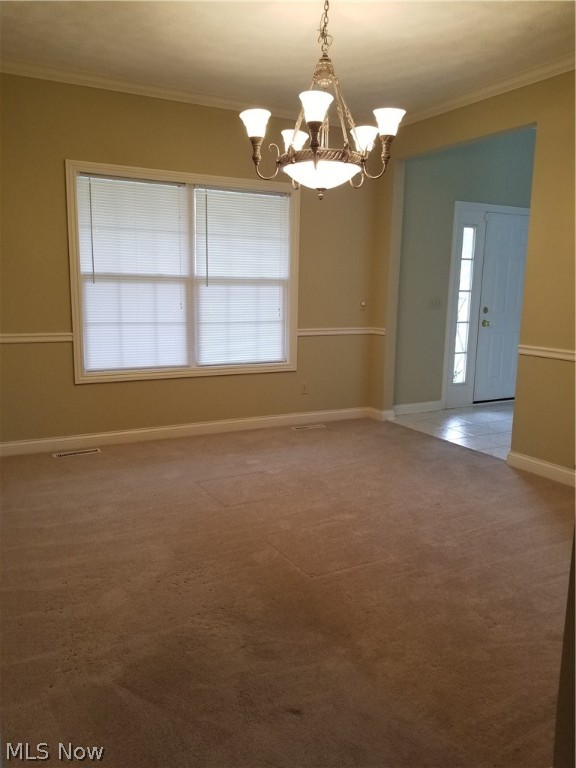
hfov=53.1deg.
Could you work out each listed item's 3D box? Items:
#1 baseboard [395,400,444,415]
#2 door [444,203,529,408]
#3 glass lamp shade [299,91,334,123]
[{"bbox_3d":[1.363,0.244,5.998,0.689,0.105,0.018,-4,10,-27],"label":"baseboard"},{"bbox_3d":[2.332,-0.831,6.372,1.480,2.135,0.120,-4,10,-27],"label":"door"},{"bbox_3d":[0.115,-1.118,2.360,0.142,0.105,0.142,1,9,0],"label":"glass lamp shade"}]

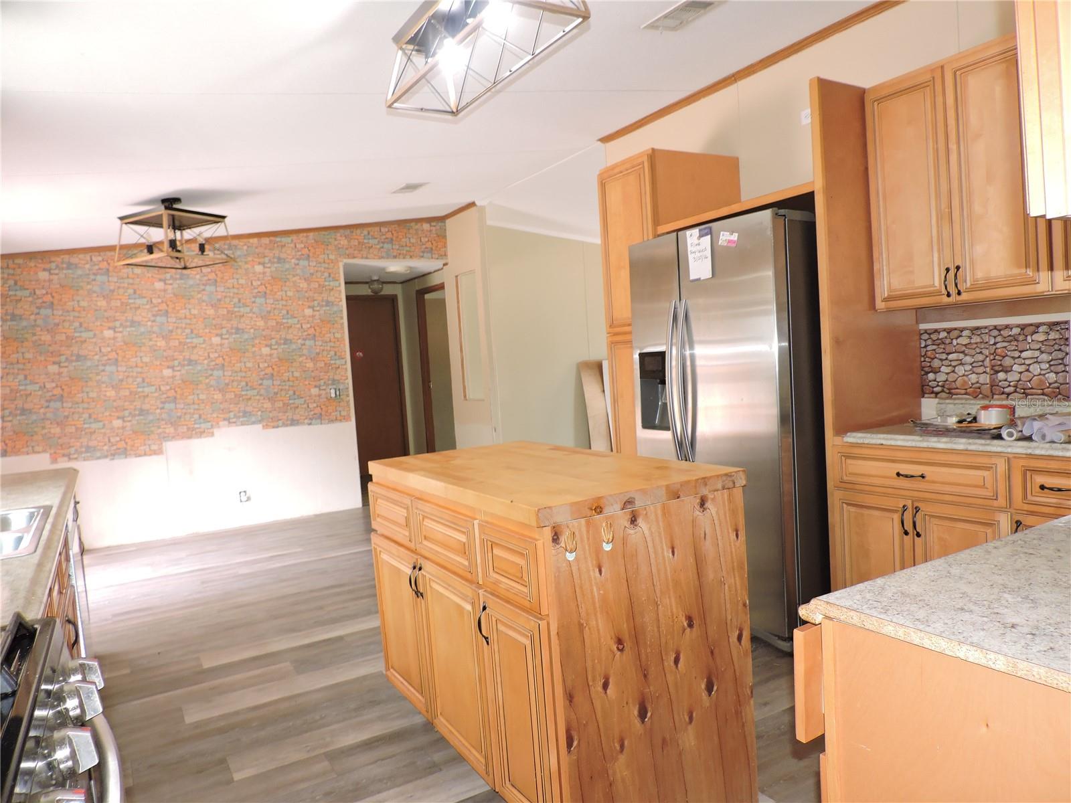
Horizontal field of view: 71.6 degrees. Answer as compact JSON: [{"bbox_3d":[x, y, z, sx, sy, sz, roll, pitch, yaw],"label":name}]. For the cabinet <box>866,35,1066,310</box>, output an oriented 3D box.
[{"bbox_3d":[1.760,-0.863,2.935,0.345,0.926,0.738,-6,4,-32],"label":"cabinet"}]

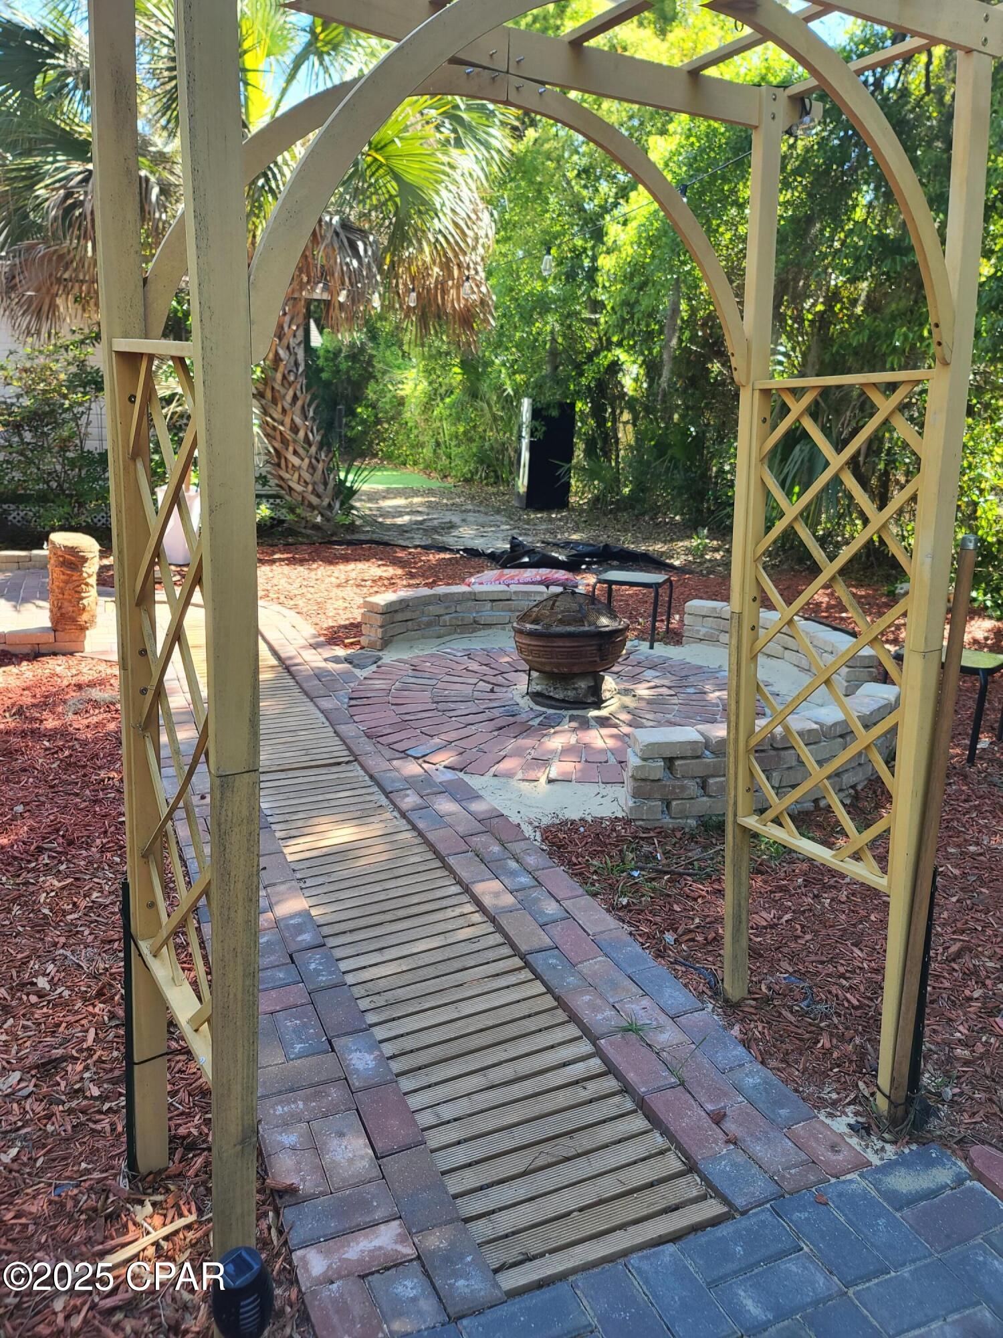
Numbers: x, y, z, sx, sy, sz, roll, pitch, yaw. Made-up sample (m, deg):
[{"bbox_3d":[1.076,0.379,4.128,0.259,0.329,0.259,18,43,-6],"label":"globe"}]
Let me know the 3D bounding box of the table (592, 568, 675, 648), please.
[{"bbox_3d":[0.828,-0.386,6.130,0.415,0.405,0.395,8,17,21],"label":"table"}]

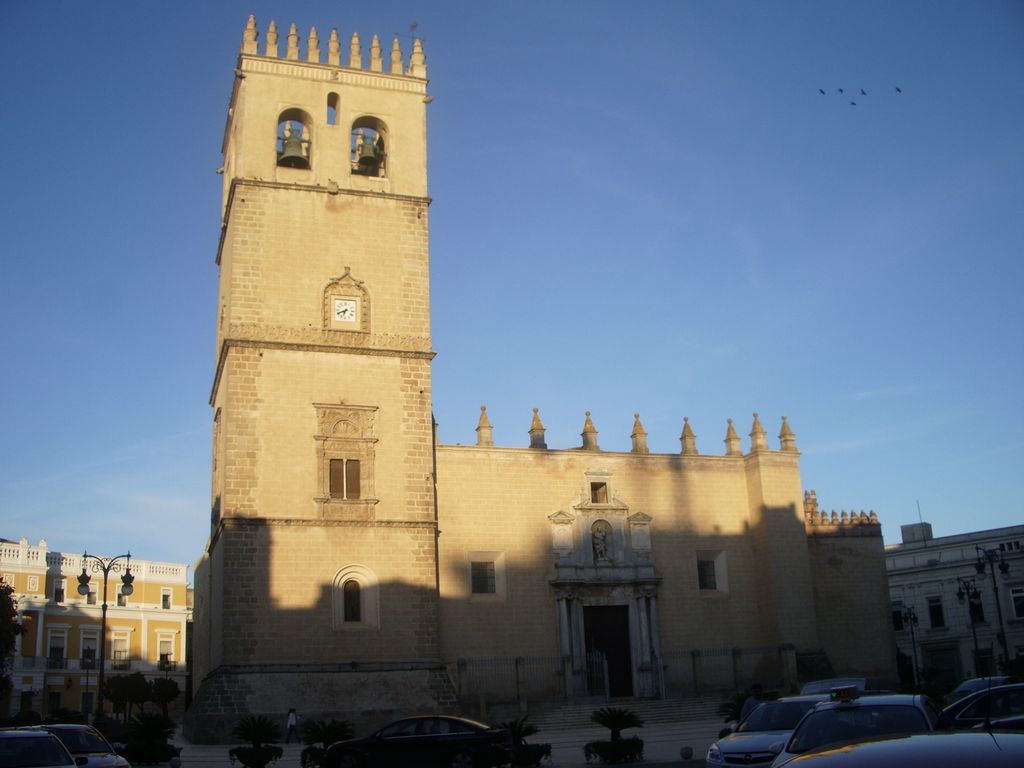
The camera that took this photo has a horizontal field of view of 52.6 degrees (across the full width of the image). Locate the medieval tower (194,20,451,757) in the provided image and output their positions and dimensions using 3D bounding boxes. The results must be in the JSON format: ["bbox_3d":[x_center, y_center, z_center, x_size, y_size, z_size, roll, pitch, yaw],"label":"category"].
[{"bbox_3d":[-11.595,-0.479,62.253,12.400,41.100,12.400,3,-18,-19],"label":"medieval tower"}]

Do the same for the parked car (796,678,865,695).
[{"bbox_3d":[9.596,9.327,29.863,1.780,1.620,4.300,-17,-22,39],"label":"parked car"}]

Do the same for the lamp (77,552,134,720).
[{"bbox_3d":[-15.924,10.428,40.050,2.300,7.800,0.500,3,-18,-19],"label":"lamp"}]

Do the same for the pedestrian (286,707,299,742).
[{"bbox_3d":[-10.218,15.909,48.427,0.700,1.660,0.550,3,-18,-19],"label":"pedestrian"}]

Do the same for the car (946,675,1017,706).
[{"bbox_3d":[14.341,9.503,30.899,1.750,1.500,4.300,-14,-20,33],"label":"car"}]

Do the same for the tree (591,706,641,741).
[{"bbox_3d":[2.863,9.266,28.094,1.400,0.950,1.400,-2,-17,-1],"label":"tree"}]

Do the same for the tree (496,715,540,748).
[{"bbox_3d":[0.169,9.048,26.958,1.200,0.870,1.200,-2,-17,-1],"label":"tree"}]

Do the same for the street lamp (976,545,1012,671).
[{"bbox_3d":[23.962,11.732,50.356,2.300,7.700,0.500,3,-18,-19],"label":"street lamp"}]

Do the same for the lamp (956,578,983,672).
[{"bbox_3d":[29.352,16.078,65.364,2.300,7.650,0.500,3,-18,-19],"label":"lamp"}]

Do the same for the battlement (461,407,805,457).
[{"bbox_3d":[8.397,3.078,67.409,22.200,2.650,2.400,3,-18,-19],"label":"battlement"}]

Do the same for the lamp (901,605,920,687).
[{"bbox_3d":[34.118,22.591,87.322,2.300,7.600,0.500,3,-18,-19],"label":"lamp"}]

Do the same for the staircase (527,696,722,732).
[{"bbox_3d":[6.953,17.083,54.102,13.500,1.400,3.500,3,-18,-19],"label":"staircase"}]

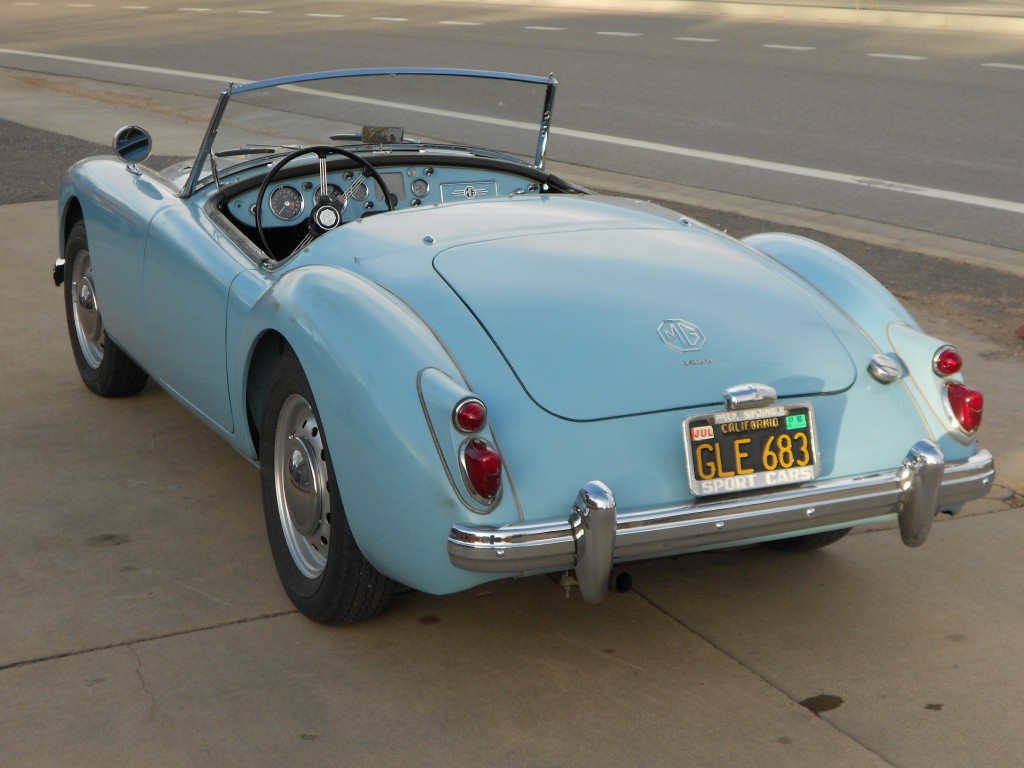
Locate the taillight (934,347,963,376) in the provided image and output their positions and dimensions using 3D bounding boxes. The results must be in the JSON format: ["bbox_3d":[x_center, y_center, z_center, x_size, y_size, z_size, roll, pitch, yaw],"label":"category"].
[{"bbox_3d":[0.953,-0.047,3.612,0.062,0.062,0.048,-6,1,-25],"label":"taillight"}]

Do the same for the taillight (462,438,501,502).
[{"bbox_3d":[-0.044,0.166,3.099,0.073,0.120,0.070,-6,-3,-25],"label":"taillight"}]

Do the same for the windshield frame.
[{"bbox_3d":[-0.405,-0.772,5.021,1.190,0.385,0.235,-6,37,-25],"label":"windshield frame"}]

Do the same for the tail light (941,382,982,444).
[{"bbox_3d":[0.982,0.057,3.574,0.073,0.120,0.070,-6,-3,-25],"label":"tail light"}]

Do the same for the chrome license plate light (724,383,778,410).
[{"bbox_3d":[0.477,0.025,3.299,0.113,0.043,0.048,-6,15,-25],"label":"chrome license plate light"}]

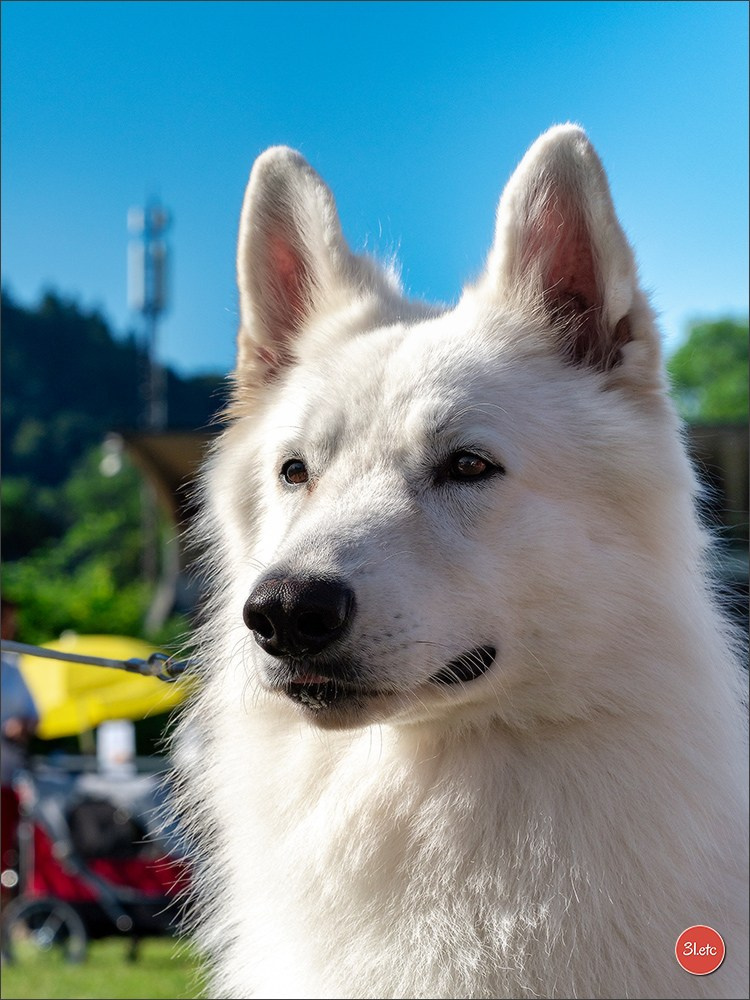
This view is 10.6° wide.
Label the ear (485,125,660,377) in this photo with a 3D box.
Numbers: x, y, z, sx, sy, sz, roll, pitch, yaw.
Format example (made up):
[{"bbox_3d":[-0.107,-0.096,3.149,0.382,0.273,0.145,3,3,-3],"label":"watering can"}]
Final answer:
[{"bbox_3d":[0.085,-0.108,1.745,0.070,0.107,0.046,0,3,5],"label":"ear"}]

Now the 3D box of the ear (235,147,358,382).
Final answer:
[{"bbox_3d":[-0.035,-0.104,1.785,0.060,0.105,0.046,0,3,30],"label":"ear"}]

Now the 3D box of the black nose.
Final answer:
[{"bbox_3d":[-0.030,0.046,1.625,0.043,0.031,0.029,0,12,23],"label":"black nose"}]

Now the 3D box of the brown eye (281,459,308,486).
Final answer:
[{"bbox_3d":[-0.034,-0.012,1.720,0.019,0.013,0.013,0,3,34],"label":"brown eye"}]

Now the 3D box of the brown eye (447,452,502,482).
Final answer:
[{"bbox_3d":[0.042,-0.014,1.690,0.023,0.013,0.013,0,3,8],"label":"brown eye"}]

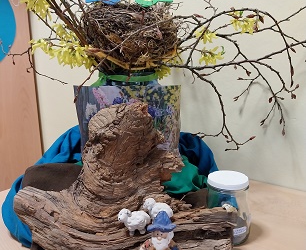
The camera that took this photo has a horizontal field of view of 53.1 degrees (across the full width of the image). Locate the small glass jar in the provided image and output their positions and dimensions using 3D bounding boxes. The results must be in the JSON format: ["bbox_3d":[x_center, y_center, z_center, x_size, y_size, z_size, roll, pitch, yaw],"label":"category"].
[{"bbox_3d":[0.128,0.140,0.531,0.074,0.113,0.074,-1,12,0],"label":"small glass jar"}]

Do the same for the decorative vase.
[{"bbox_3d":[-0.044,0.040,0.623,0.187,0.275,0.178,-1,12,0],"label":"decorative vase"}]

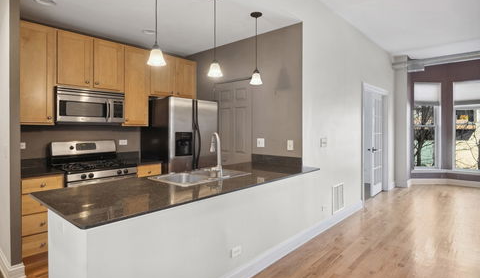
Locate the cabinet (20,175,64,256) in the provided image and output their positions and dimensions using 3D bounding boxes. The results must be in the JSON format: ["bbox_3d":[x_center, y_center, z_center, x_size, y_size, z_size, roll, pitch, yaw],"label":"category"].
[{"bbox_3d":[-2.178,0.780,2.863,0.640,0.800,0.360,1,2,42],"label":"cabinet"}]

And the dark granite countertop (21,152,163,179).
[{"bbox_3d":[-1.786,0.295,3.291,0.680,0.145,1.520,1,2,42],"label":"dark granite countertop"}]

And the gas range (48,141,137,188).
[{"bbox_3d":[-1.780,0.643,3.282,0.700,1.200,0.760,1,2,42],"label":"gas range"}]

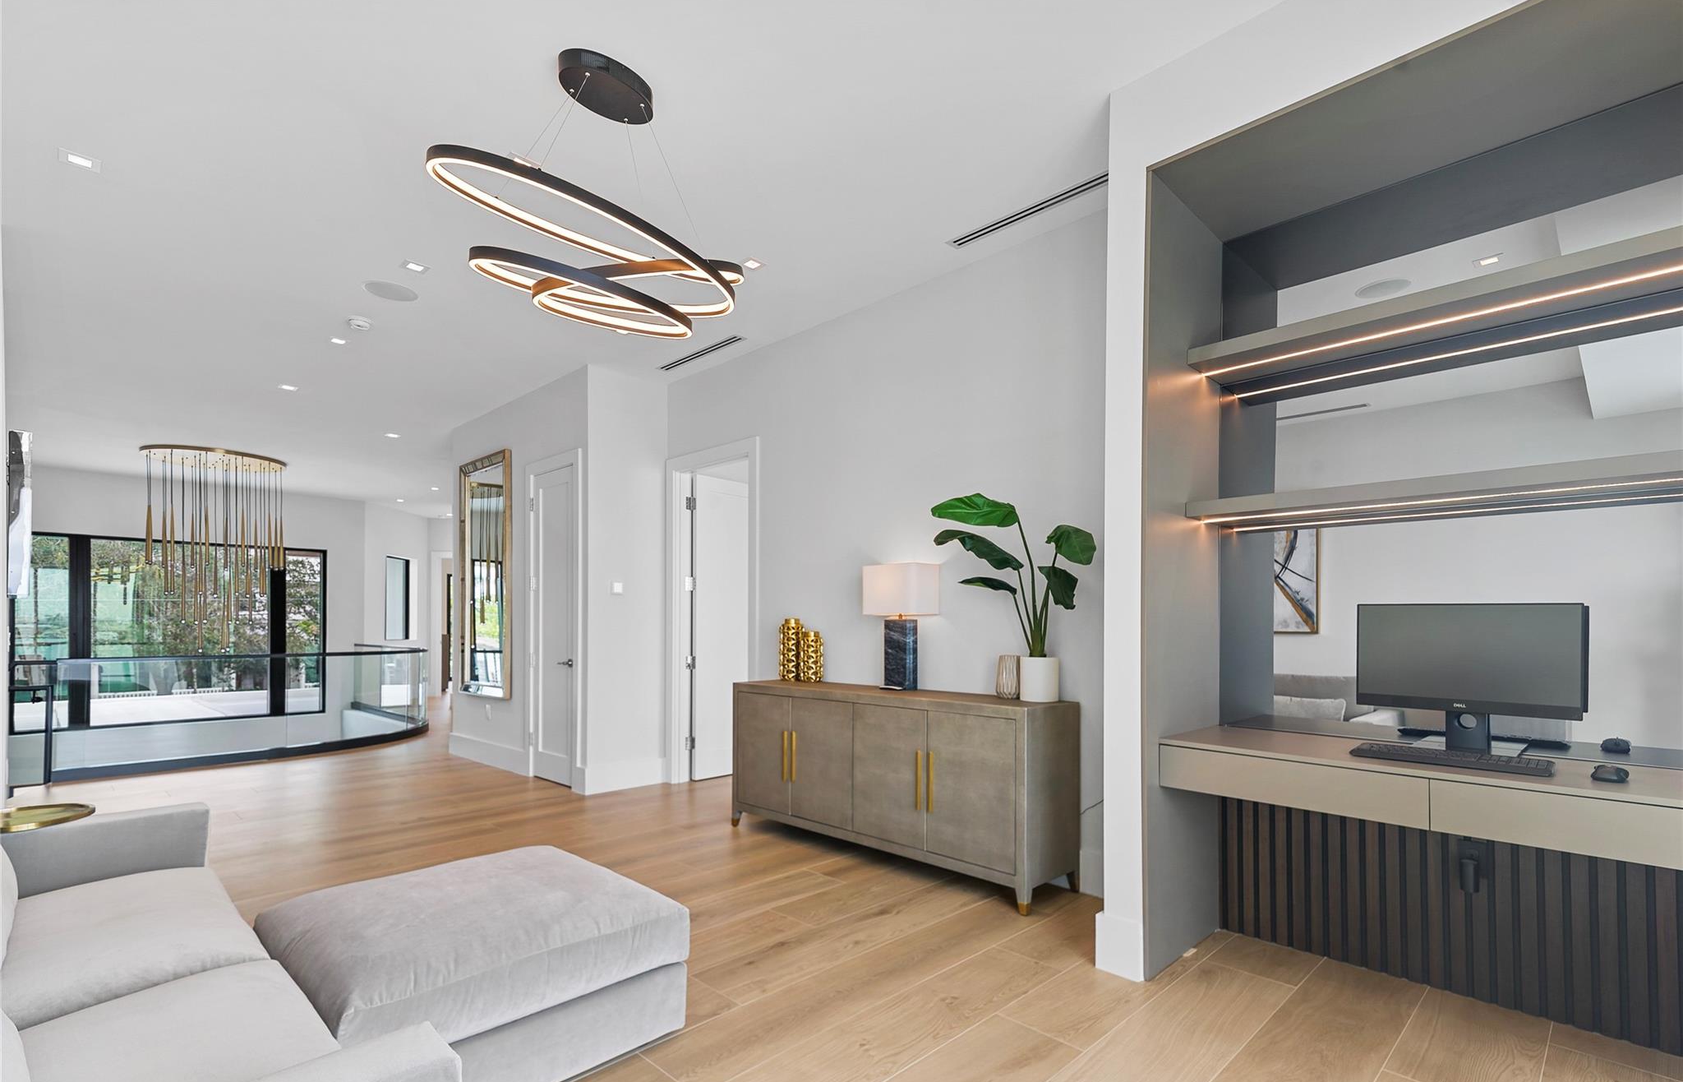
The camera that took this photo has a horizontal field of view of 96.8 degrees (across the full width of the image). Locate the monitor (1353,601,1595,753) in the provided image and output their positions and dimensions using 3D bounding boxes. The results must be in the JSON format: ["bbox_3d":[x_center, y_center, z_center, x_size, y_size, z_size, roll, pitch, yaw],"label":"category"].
[{"bbox_3d":[1.925,0.433,2.325,0.540,0.465,0.180,-3,-4,44],"label":"monitor"}]

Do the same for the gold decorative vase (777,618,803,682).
[{"bbox_3d":[-0.308,0.659,4.550,0.160,0.385,0.160,0,-3,0],"label":"gold decorative vase"}]

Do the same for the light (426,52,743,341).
[{"bbox_3d":[-0.788,-1.172,2.536,1.100,0.790,0.420,3,-4,-44],"label":"light"}]

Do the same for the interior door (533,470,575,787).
[{"bbox_3d":[-2.183,0.637,5.702,0.045,2.390,0.620,3,-4,-44],"label":"interior door"}]

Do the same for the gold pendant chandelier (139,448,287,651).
[{"bbox_3d":[-7.105,0.141,8.450,1.260,2.190,1.220,3,-4,-44],"label":"gold pendant chandelier"}]

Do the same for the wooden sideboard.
[{"bbox_3d":[0.220,1.229,3.971,0.440,0.866,1.990,3,-4,-44],"label":"wooden sideboard"}]

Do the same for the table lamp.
[{"bbox_3d":[0.319,0.455,3.980,0.210,0.670,0.370,3,-4,-44],"label":"table lamp"}]

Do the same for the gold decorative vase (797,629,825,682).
[{"bbox_3d":[-0.178,0.685,4.460,0.165,0.310,0.165,0,-3,0],"label":"gold decorative vase"}]

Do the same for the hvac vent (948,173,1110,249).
[{"bbox_3d":[0.912,-1.487,3.303,0.100,0.030,1.050,3,-4,-44],"label":"hvac vent"}]

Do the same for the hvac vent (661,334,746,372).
[{"bbox_3d":[-0.985,-1.290,5.198,0.100,0.030,0.974,3,-4,-44],"label":"hvac vent"}]

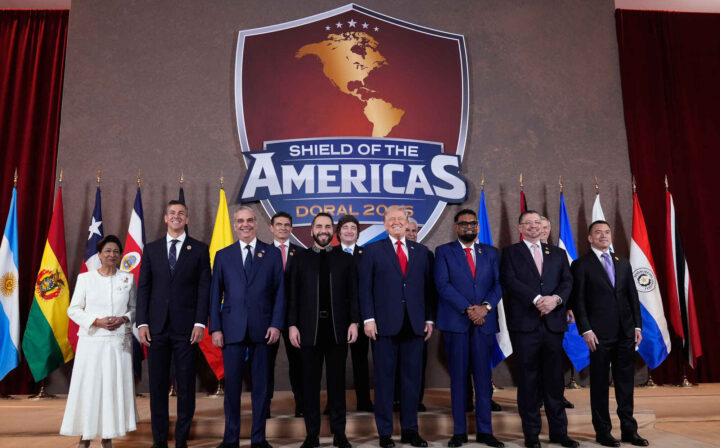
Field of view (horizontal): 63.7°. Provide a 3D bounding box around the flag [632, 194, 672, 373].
[{"bbox_3d":[3.293,0.619,6.568,0.464,2.022,0.280,1,-10,-5],"label":"flag"}]

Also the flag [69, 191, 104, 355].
[{"bbox_3d":[-2.892,0.564,6.172,0.436,1.977,0.250,1,-10,-5],"label":"flag"}]

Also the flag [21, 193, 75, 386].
[{"bbox_3d":[-3.270,0.612,6.094,0.567,2.043,0.270,1,-10,-5],"label":"flag"}]

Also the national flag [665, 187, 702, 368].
[{"bbox_3d":[3.674,0.591,6.593,0.454,2.088,0.280,1,-10,-5],"label":"national flag"}]

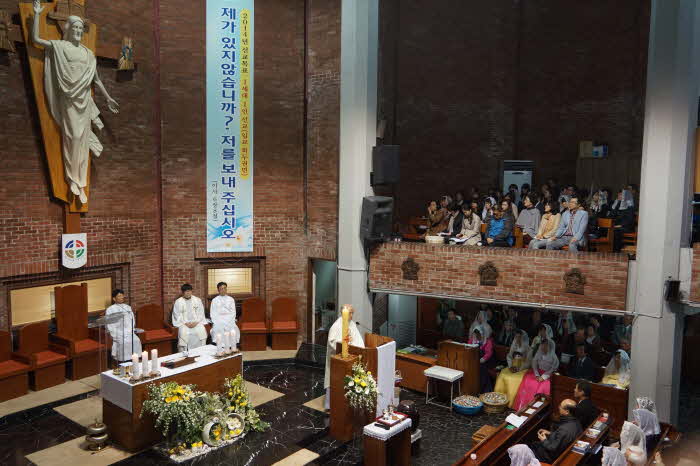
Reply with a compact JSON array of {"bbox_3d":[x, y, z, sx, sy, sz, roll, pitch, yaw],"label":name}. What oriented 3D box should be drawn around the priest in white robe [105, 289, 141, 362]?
[{"bbox_3d":[-4.233,1.777,10.164,0.719,1.359,0.532,4,6,35],"label":"priest in white robe"}]

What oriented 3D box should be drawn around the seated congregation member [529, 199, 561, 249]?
[{"bbox_3d":[3.557,0.045,9.900,0.740,1.220,0.520,-2,6,-31],"label":"seated congregation member"}]

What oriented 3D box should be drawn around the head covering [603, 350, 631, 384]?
[{"bbox_3d":[4.708,2.359,9.572,0.420,0.560,0.340,4,6,38],"label":"head covering"}]

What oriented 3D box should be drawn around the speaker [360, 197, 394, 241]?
[{"bbox_3d":[0.506,-0.258,10.400,0.460,0.740,0.460,-3,15,-37],"label":"speaker"}]

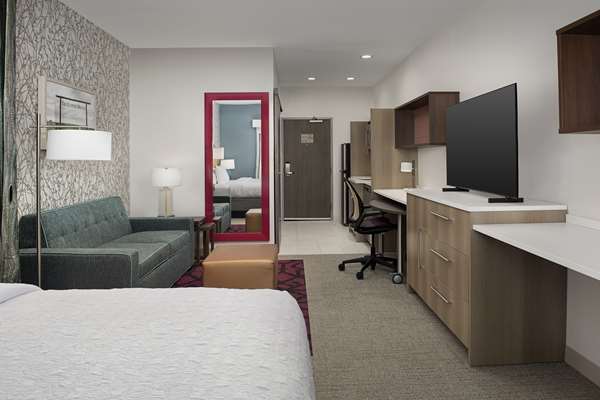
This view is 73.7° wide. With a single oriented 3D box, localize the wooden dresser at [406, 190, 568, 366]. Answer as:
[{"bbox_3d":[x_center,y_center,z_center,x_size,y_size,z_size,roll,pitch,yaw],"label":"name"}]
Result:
[{"bbox_3d":[1.249,0.422,2.965,0.550,0.900,1.330,0,4,-1],"label":"wooden dresser"}]

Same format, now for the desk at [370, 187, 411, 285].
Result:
[{"bbox_3d":[1.200,0.341,4.375,0.600,0.770,1.450,0,4,-1],"label":"desk"}]

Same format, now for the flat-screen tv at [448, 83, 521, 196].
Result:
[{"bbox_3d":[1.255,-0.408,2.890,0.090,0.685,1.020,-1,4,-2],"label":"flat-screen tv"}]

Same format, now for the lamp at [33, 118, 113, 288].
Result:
[{"bbox_3d":[-1.393,0.215,2.415,0.520,1.470,0.390,0,4,-1],"label":"lamp"}]

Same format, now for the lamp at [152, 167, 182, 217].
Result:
[{"bbox_3d":[-1.575,-0.091,4.750,0.360,0.600,0.360,0,4,-1],"label":"lamp"}]

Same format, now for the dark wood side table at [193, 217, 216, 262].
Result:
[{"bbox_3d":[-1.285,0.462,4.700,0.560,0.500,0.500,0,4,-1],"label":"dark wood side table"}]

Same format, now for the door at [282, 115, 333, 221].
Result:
[{"bbox_3d":[0.140,-0.618,7.820,0.975,1.990,0.080,0,4,-1],"label":"door"}]

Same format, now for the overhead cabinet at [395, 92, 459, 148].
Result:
[{"bbox_3d":[1.367,-0.846,4.460,0.283,0.497,1.320,0,4,-1],"label":"overhead cabinet"}]

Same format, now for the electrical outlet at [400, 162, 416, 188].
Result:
[{"bbox_3d":[1.341,-0.303,5.030,0.200,0.360,0.120,0,4,-1],"label":"electrical outlet"}]

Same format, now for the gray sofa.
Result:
[{"bbox_3d":[-1.512,0.433,3.455,0.770,0.820,1.650,0,4,-1],"label":"gray sofa"}]

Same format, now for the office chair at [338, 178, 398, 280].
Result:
[{"bbox_3d":[0.752,0.258,4.200,0.640,0.980,0.640,0,4,-1],"label":"office chair"}]

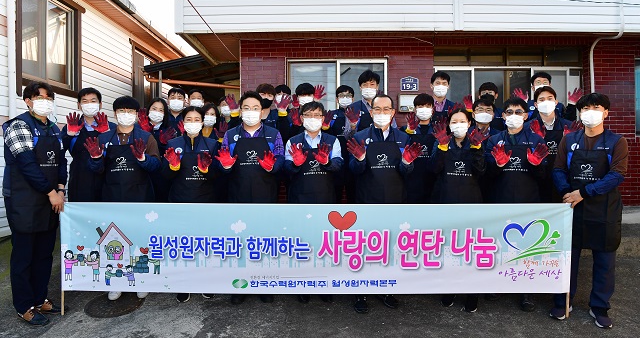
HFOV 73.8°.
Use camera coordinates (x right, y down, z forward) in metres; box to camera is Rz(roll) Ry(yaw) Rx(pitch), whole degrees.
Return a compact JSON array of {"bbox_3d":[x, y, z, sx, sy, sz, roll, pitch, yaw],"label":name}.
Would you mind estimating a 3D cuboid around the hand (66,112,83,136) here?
[{"bbox_3d":[-2.073,-0.376,3.600,0.140,0.200,0.070,2,2,-20],"label":"hand"}]

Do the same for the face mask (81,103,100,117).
[{"bbox_3d":[-1.960,-0.508,3.650,0.150,0.120,0.080,-1,2,-26],"label":"face mask"}]

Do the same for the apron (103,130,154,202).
[{"bbox_3d":[-1.572,0.103,3.500,0.420,0.820,0.230,0,1,-9],"label":"apron"}]

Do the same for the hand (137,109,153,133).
[{"bbox_3d":[-1.597,-0.441,3.880,0.125,0.205,0.075,-16,2,-19],"label":"hand"}]

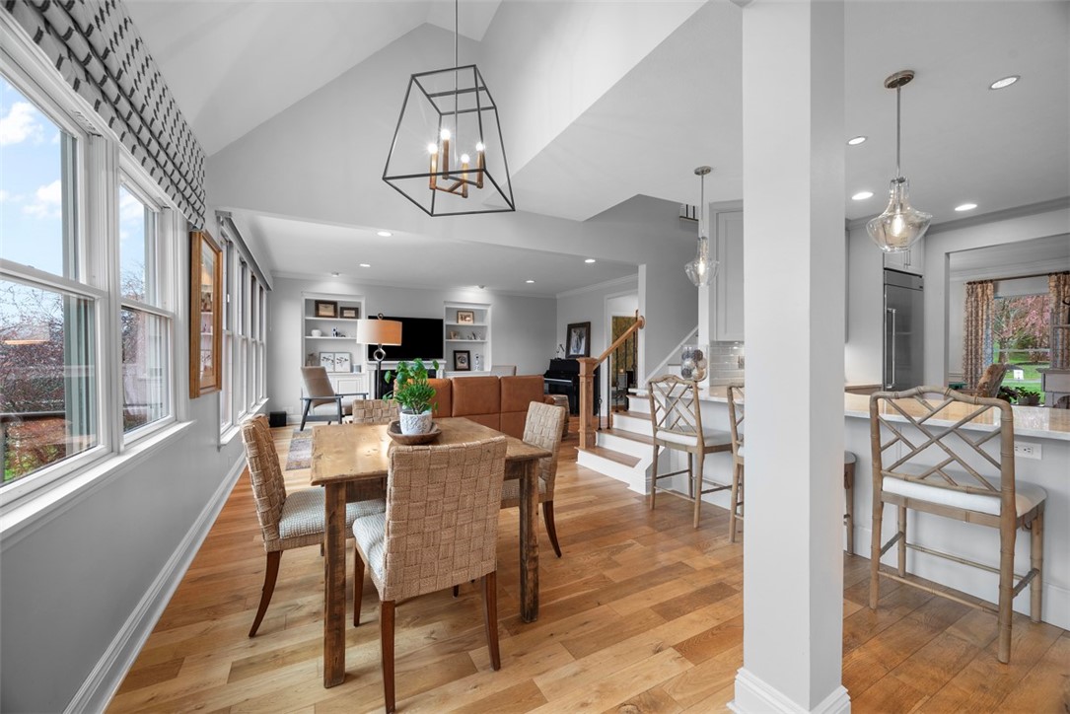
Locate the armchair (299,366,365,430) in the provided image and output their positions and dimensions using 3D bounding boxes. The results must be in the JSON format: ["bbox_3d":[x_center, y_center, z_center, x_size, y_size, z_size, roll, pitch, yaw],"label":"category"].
[{"bbox_3d":[-3.411,0.695,7.094,0.800,1.040,0.700,0,0,8],"label":"armchair"}]

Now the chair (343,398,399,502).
[{"bbox_3d":[-0.974,0.758,2.793,0.460,0.915,0.630,0,0,-24],"label":"chair"}]

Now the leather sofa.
[{"bbox_3d":[-0.951,0.738,5.577,2.240,0.955,0.950,0,0,-28],"label":"leather sofa"}]

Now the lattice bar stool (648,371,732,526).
[{"bbox_3d":[1.251,0.678,3.245,0.530,1.075,0.500,0,0,-30],"label":"lattice bar stool"}]

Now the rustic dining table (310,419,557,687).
[{"bbox_3d":[-0.662,0.831,2.283,0.980,0.769,1.318,0,0,-27],"label":"rustic dining table"}]

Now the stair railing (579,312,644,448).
[{"bbox_3d":[0.917,0.255,4.864,0.900,1.540,0.150,0,0,-28],"label":"stair railing"}]

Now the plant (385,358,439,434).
[{"bbox_3d":[-0.642,0.225,2.170,0.260,0.430,0.260,0,0,-28],"label":"plant"}]

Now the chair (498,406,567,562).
[{"bbox_3d":[-0.195,0.758,2.590,0.630,0.915,0.460,0,0,-30],"label":"chair"}]

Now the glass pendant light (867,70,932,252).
[{"bbox_3d":[1.981,-1.055,2.265,0.268,0.940,0.268,0,0,-28],"label":"glass pendant light"}]

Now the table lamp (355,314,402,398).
[{"bbox_3d":[-1.717,0.365,4.600,0.470,1.700,0.470,0,0,-28],"label":"table lamp"}]

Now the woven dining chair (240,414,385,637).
[{"bbox_3d":[-1.075,0.758,2.122,0.630,0.915,0.460,0,0,-25],"label":"woven dining chair"}]

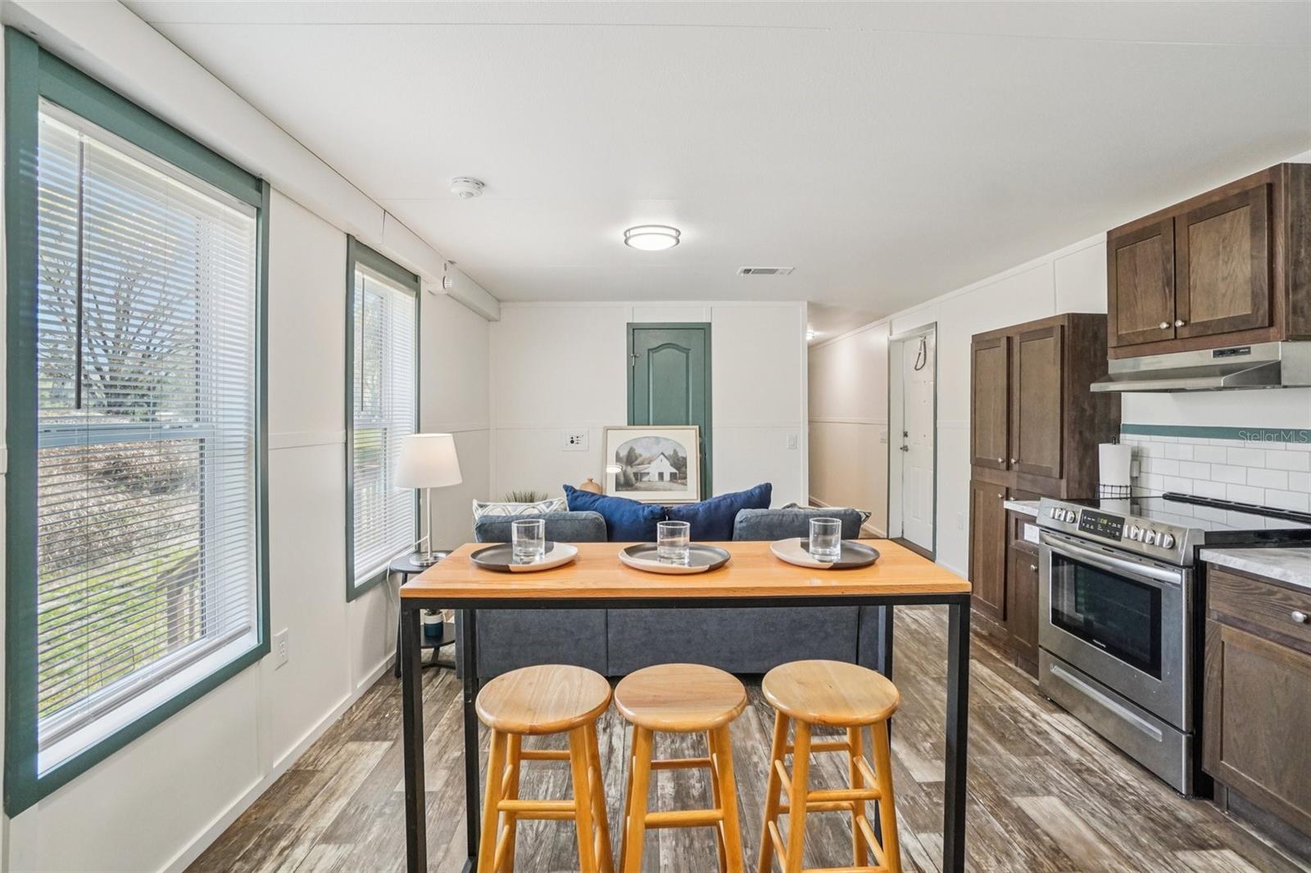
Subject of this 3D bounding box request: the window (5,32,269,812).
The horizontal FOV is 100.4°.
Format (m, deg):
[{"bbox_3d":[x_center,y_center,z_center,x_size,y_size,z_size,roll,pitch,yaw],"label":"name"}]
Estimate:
[{"bbox_3d":[-1.366,-0.048,1.500,0.100,1.651,0.810,0,2,-1],"label":"window"}]

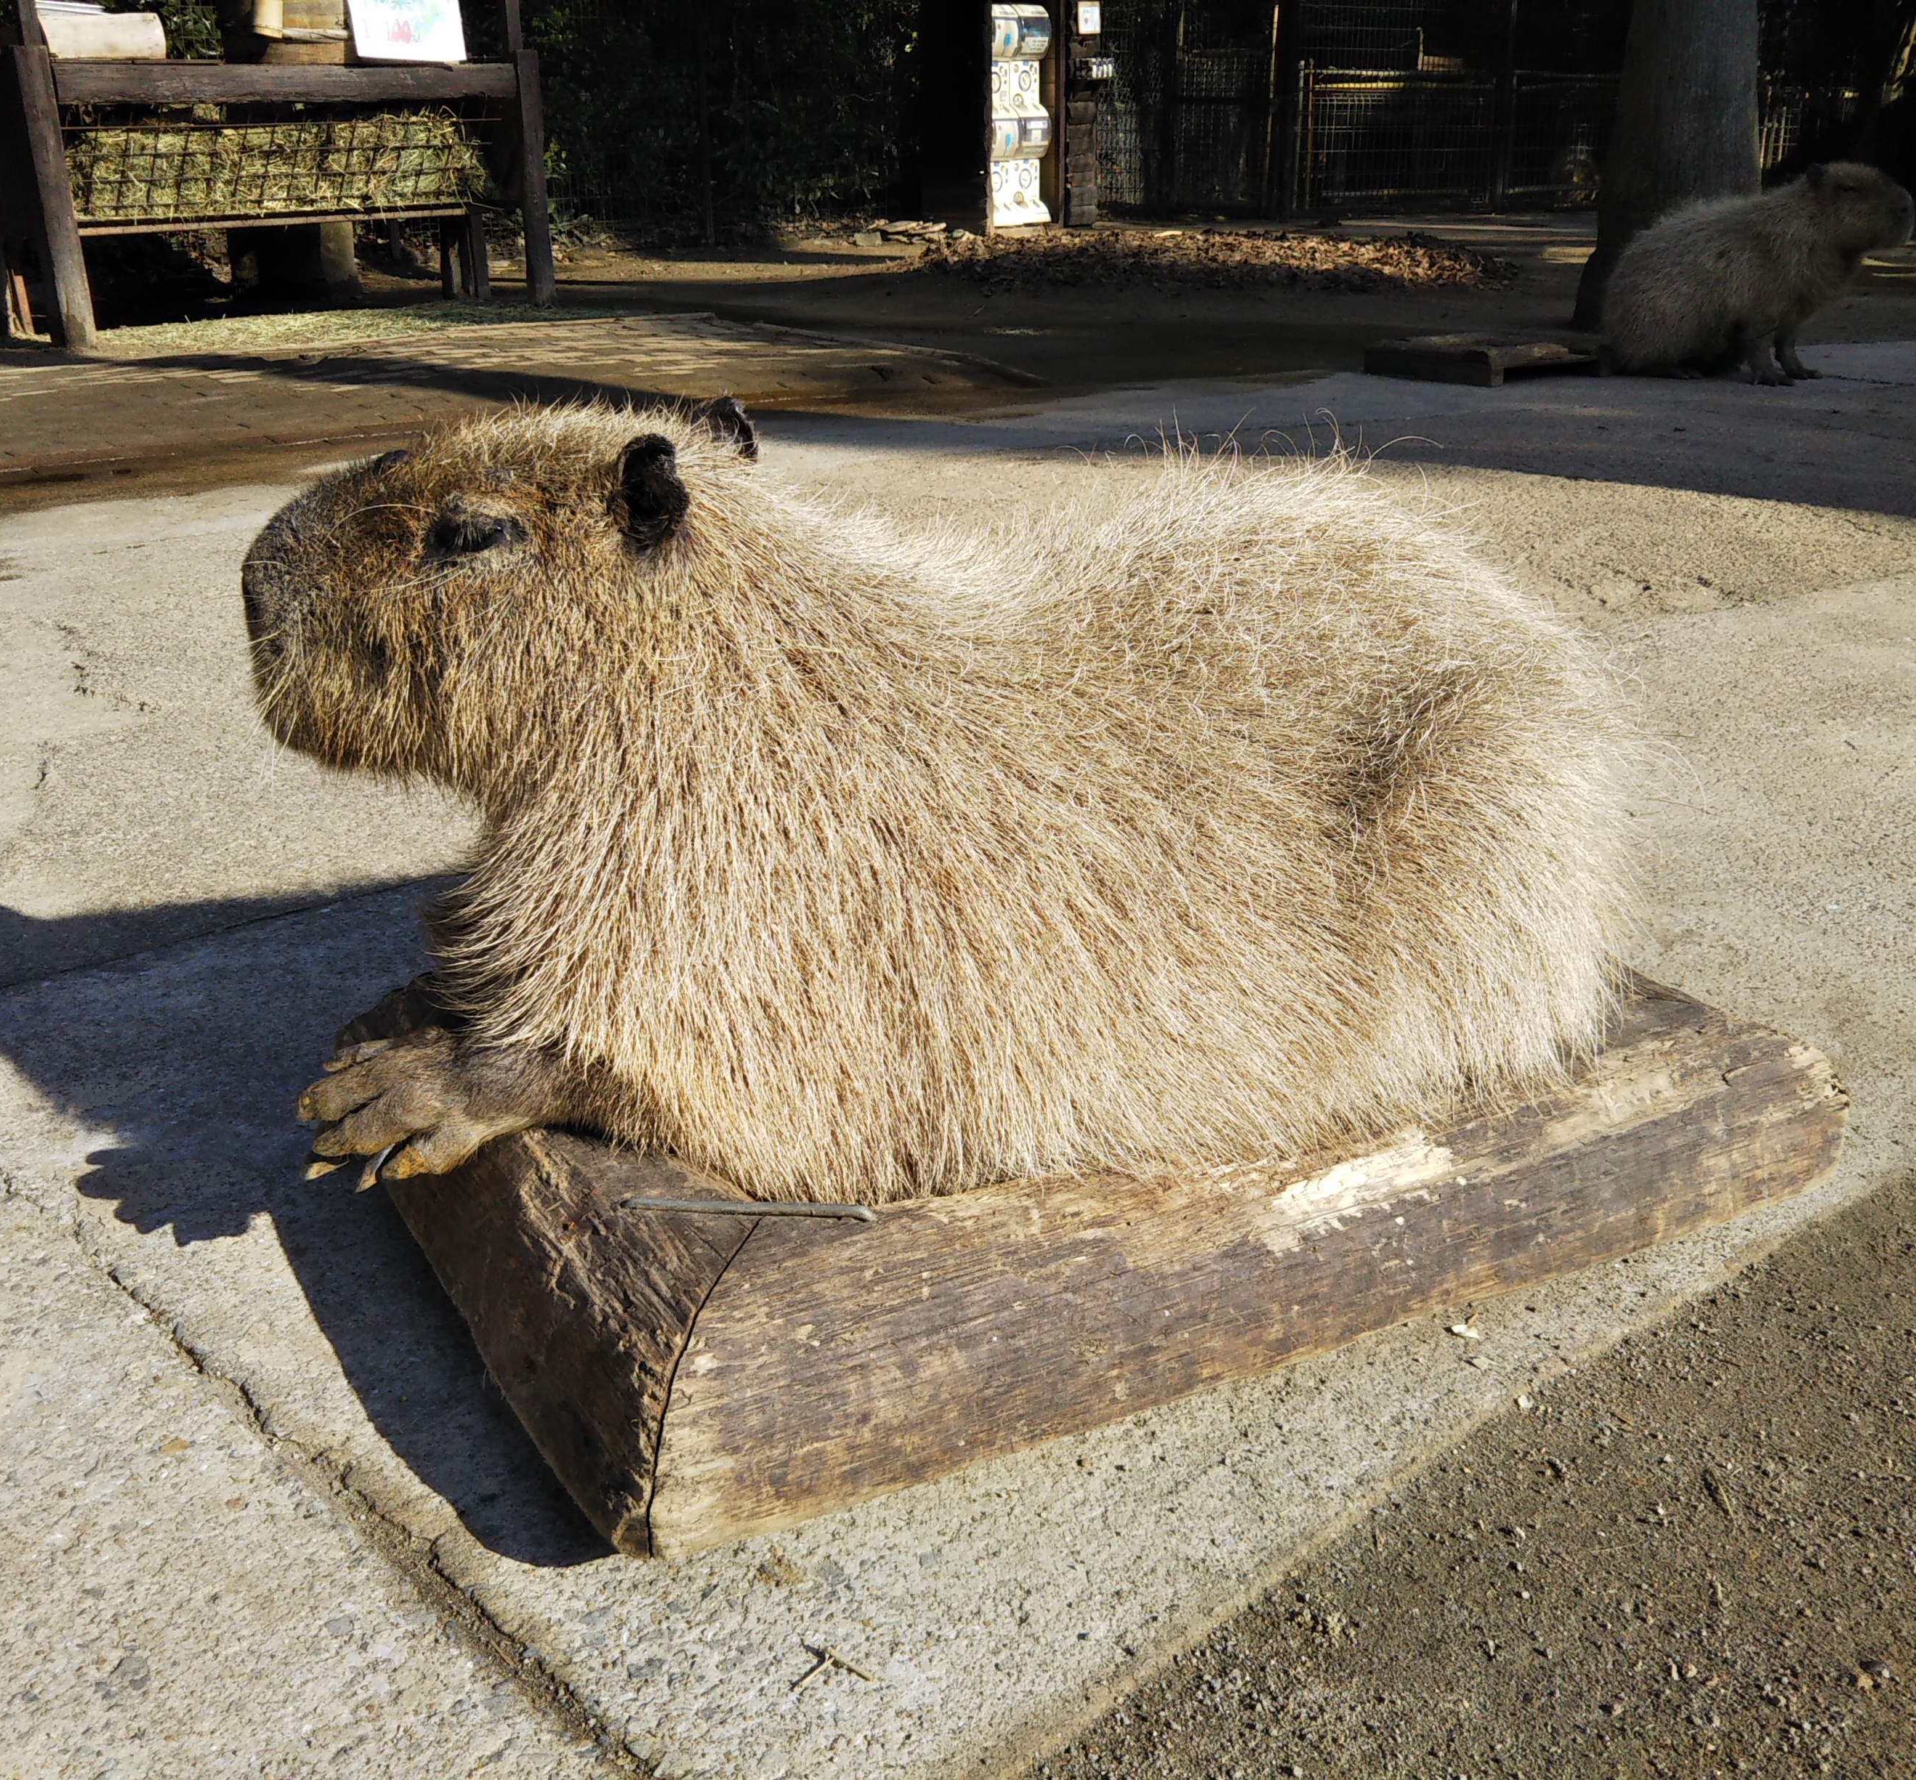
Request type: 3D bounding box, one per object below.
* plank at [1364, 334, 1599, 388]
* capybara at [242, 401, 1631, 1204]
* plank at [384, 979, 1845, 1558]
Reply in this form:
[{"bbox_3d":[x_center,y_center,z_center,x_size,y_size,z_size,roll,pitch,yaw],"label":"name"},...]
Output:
[{"bbox_3d":[1.614,-1.623,6.280,0.463,0.090,0.465,-15,25,-33],"label":"plank"},{"bbox_3d":[0.048,-0.116,1.517,1.064,0.534,0.412,-11,24,-24],"label":"capybara"},{"bbox_3d":[0.077,0.132,1.683,1.002,0.108,0.723,-11,24,-27],"label":"plank"}]

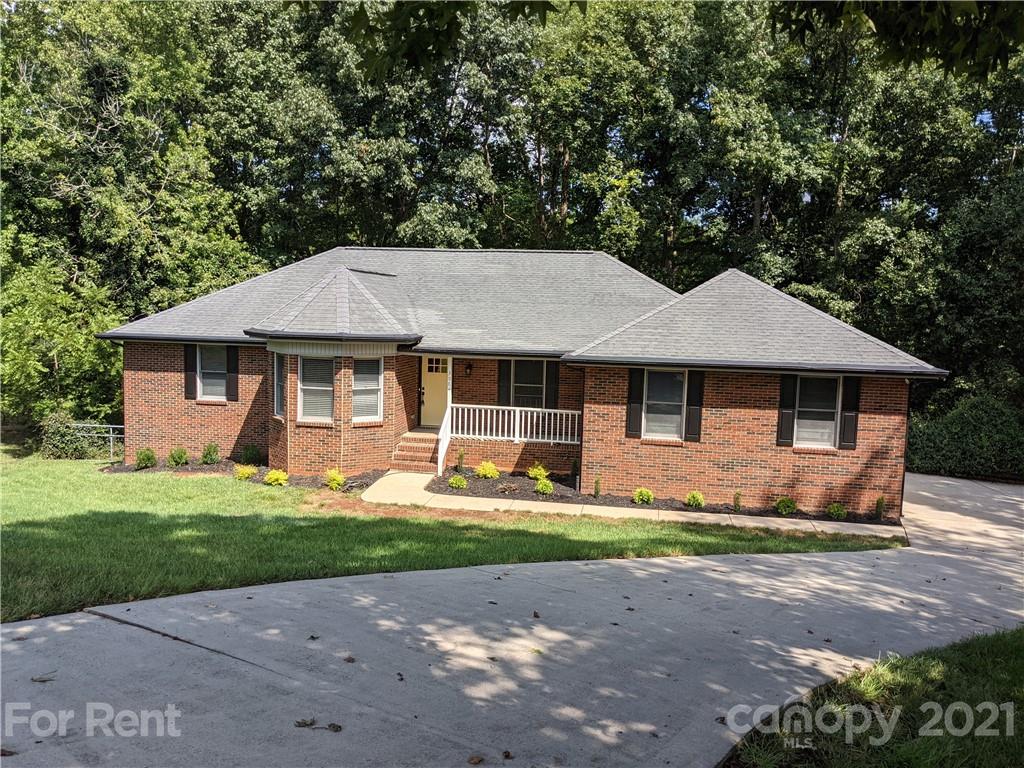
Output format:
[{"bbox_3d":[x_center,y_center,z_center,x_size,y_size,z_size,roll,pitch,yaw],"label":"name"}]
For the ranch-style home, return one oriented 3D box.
[{"bbox_3d":[-0.615,-0.885,25.069,21.960,6.880,13.450,2,5,9],"label":"ranch-style home"}]

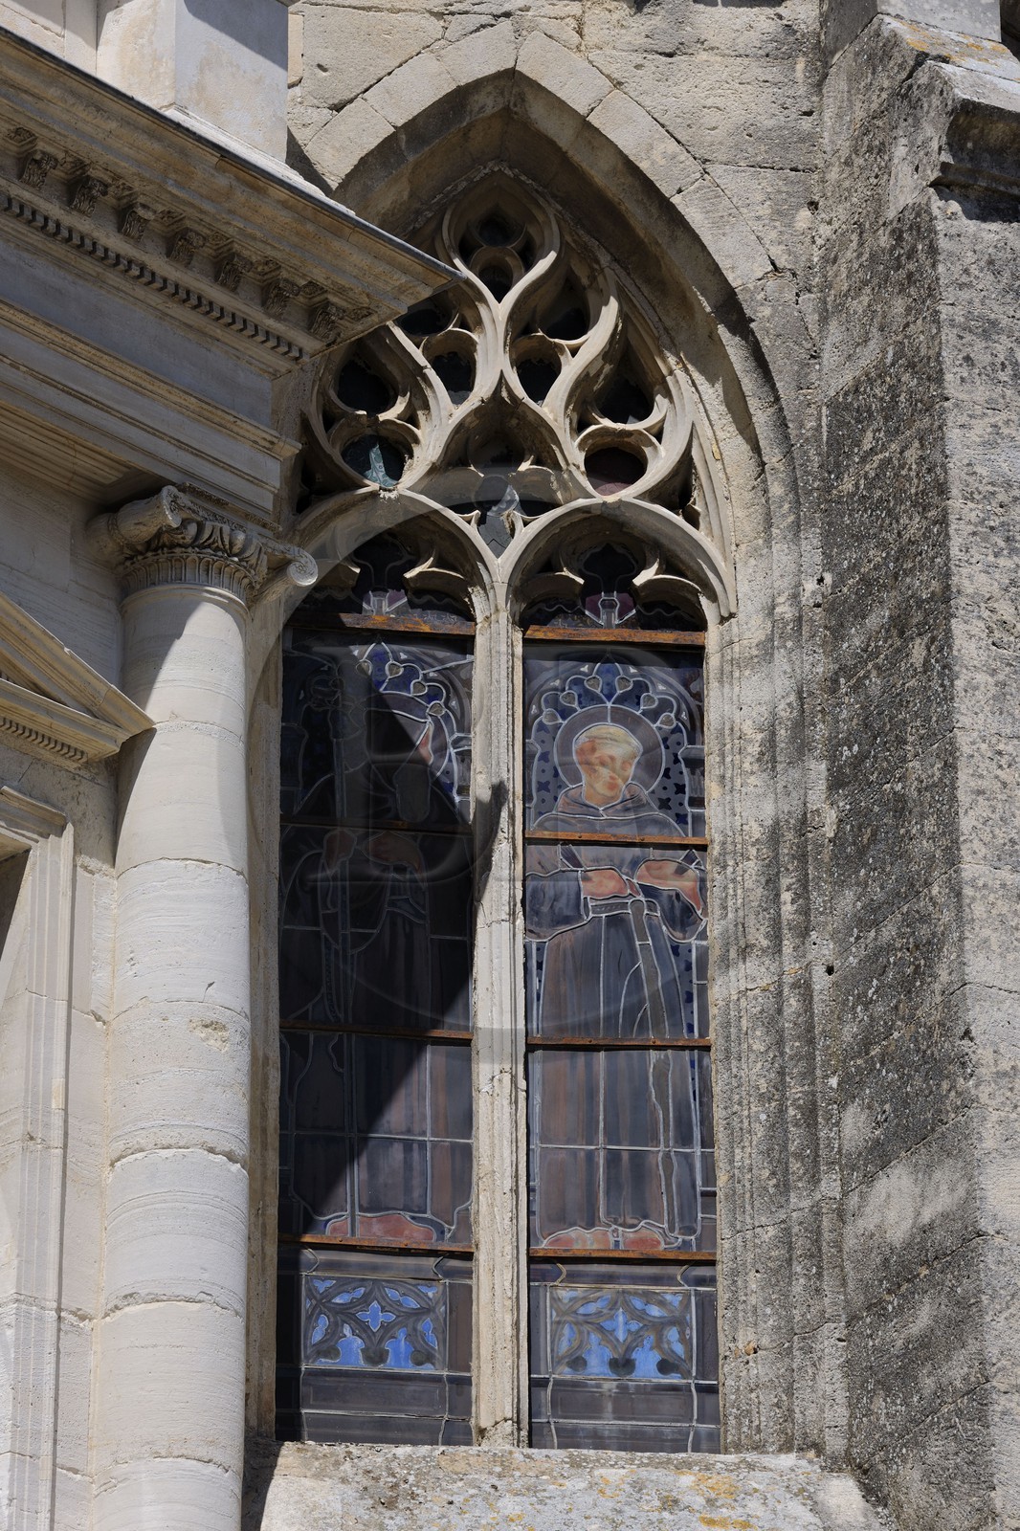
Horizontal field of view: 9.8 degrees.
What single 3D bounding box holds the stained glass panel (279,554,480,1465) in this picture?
[{"bbox_3d":[-0.381,0.607,16.996,0.545,2.708,0.100,3,-23,-7],"label":"stained glass panel"}]

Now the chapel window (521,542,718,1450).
[{"bbox_3d":[0.307,0.724,17.049,0.515,2.533,0.080,3,-23,-7],"label":"chapel window"}]

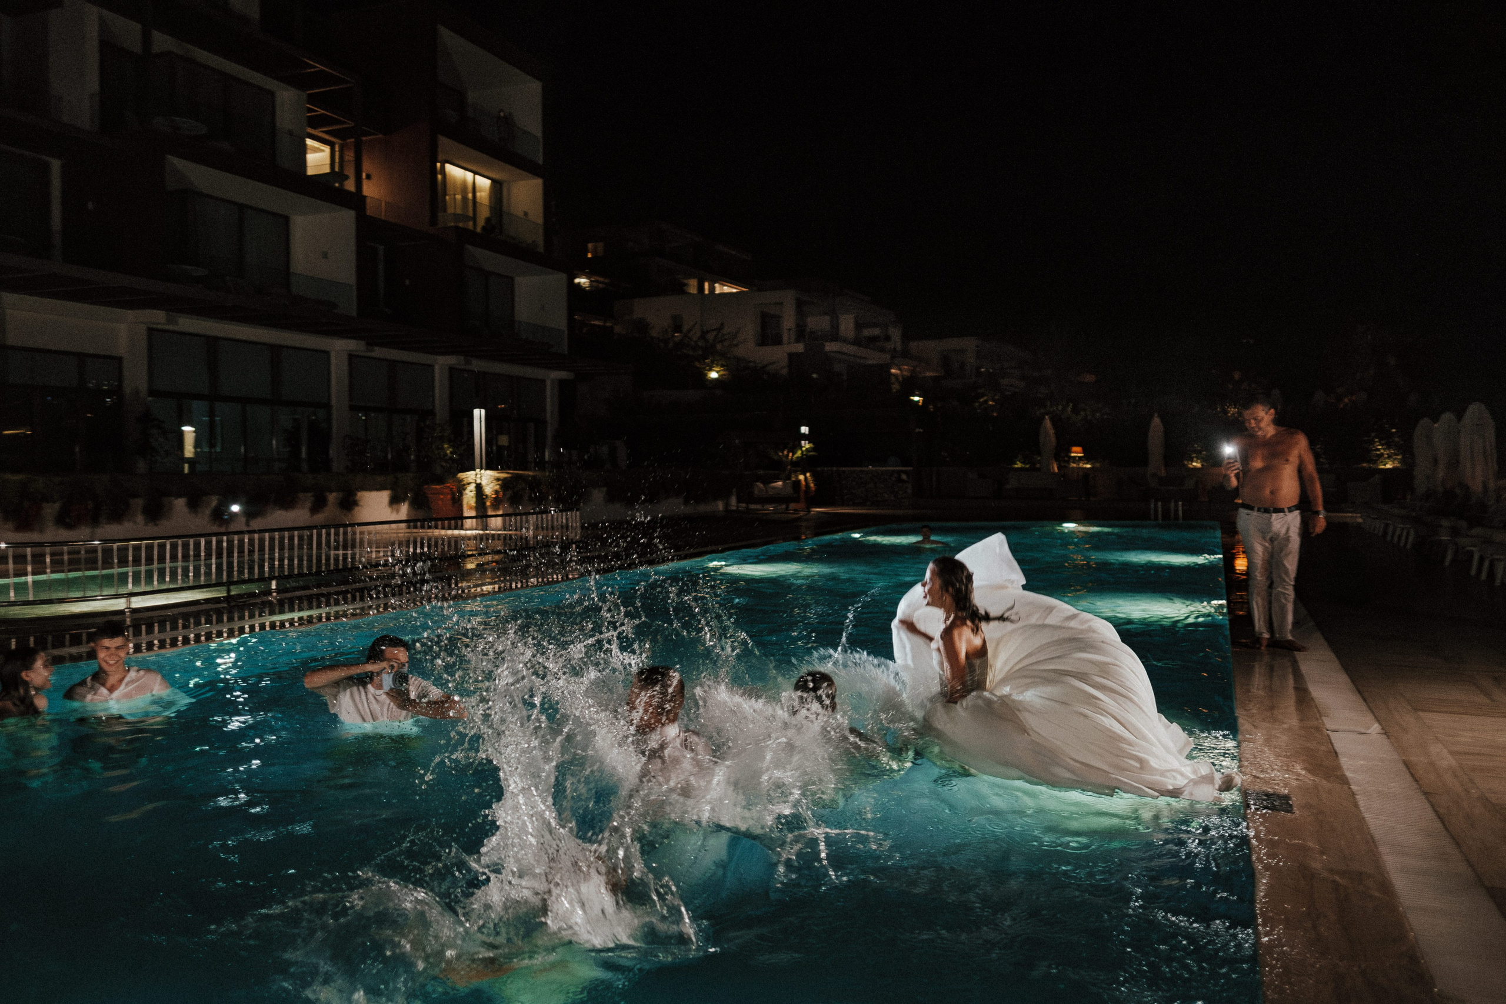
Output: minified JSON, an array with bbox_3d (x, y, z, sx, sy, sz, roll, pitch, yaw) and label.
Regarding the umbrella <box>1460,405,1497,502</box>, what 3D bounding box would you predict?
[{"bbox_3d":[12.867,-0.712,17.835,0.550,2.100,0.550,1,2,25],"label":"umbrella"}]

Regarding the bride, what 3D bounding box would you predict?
[{"bbox_3d":[1.266,0.664,4.307,1.390,1.020,0.810,1,2,25],"label":"bride"}]

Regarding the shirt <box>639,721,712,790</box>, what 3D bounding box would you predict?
[{"bbox_3d":[-0.293,1.070,3.878,0.420,0.450,0.280,2,3,37],"label":"shirt"}]

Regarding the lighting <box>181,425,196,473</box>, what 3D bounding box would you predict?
[{"bbox_3d":[-11.978,-1.084,21.318,0.260,1.100,0.260,1,2,25],"label":"lighting"}]

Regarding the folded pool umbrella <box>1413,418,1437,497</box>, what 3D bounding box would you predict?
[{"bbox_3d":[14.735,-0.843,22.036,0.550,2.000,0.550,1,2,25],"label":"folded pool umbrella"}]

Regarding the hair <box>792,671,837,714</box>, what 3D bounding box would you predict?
[{"bbox_3d":[0.259,0.809,4.250,0.175,0.190,0.200,1,2,18],"label":"hair"}]

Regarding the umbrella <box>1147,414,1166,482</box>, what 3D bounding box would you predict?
[{"bbox_3d":[11.061,-1.341,27.536,0.450,2.150,0.450,1,2,25],"label":"umbrella"}]

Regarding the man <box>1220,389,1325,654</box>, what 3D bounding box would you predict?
[{"bbox_3d":[3.613,0.144,7.000,0.620,1.740,0.460,1,2,35],"label":"man"}]

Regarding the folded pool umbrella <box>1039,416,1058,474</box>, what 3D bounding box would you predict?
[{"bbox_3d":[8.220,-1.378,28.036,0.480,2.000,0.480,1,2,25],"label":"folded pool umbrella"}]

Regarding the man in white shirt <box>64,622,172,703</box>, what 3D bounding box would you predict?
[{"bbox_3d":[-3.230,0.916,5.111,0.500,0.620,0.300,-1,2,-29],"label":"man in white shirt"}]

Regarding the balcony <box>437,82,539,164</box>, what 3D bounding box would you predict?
[{"bbox_3d":[-8.961,-11.826,32.039,1.750,1.050,5.100,1,2,25],"label":"balcony"}]

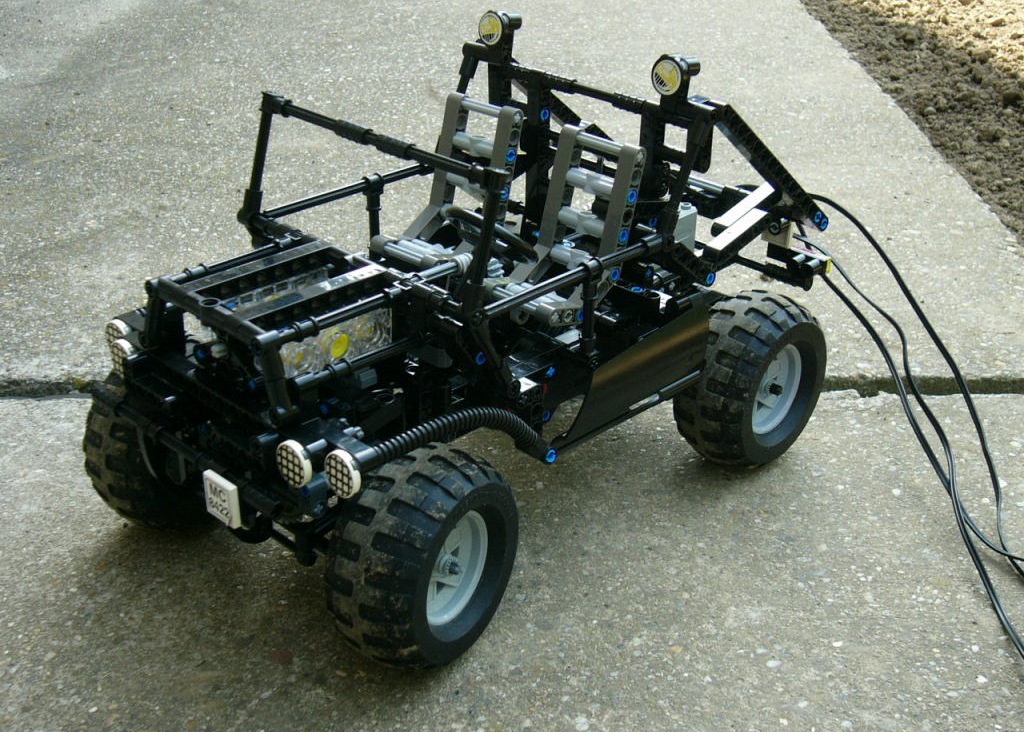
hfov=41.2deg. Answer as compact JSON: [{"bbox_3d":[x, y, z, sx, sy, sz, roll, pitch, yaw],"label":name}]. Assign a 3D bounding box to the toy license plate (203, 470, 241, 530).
[{"bbox_3d":[-0.102,0.047,0.477,0.016,0.016,0.003,24,35,38],"label":"toy license plate"}]

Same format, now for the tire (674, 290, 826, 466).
[{"bbox_3d":[0.107,0.006,0.610,0.037,0.081,0.081,24,35,38],"label":"tire"}]

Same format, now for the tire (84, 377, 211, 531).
[{"bbox_3d":[-0.137,0.028,0.563,0.037,0.081,0.081,18,32,30],"label":"tire"}]

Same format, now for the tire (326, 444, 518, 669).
[{"bbox_3d":[-0.031,0.068,0.487,0.037,0.081,0.081,17,31,28],"label":"tire"}]

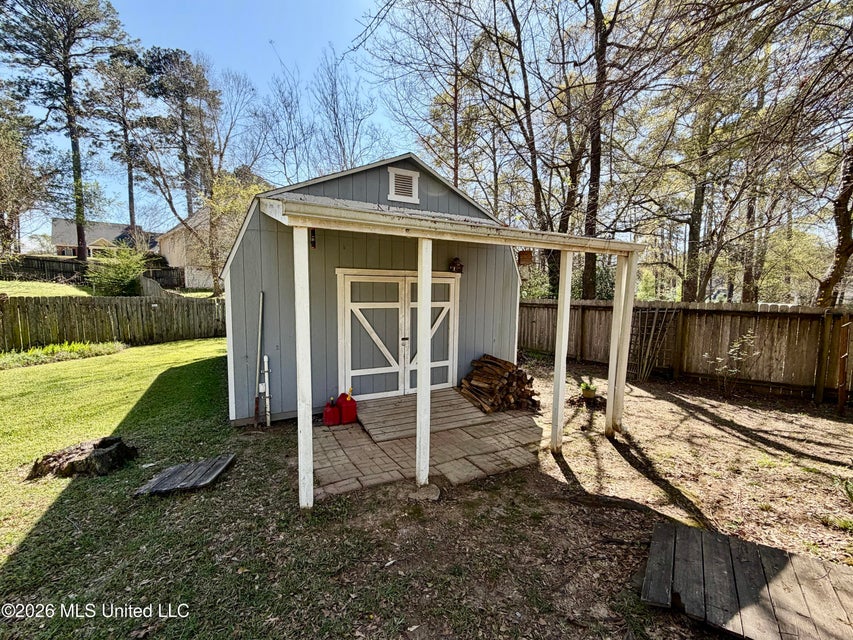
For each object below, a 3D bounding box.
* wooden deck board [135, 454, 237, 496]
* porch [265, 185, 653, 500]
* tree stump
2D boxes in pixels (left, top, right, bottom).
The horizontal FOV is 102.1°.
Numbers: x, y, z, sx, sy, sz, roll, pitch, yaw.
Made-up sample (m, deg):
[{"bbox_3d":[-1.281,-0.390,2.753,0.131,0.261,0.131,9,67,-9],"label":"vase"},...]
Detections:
[{"bbox_3d":[-2.225,1.461,3.264,0.540,0.055,0.660,0,6,-8],"label":"wooden deck board"},{"bbox_3d":[0.321,-0.074,4.501,4.280,3.140,2.440,-2,6,-28],"label":"porch"},{"bbox_3d":[-3.353,1.343,3.443,0.640,0.230,0.530,-2,6,-25],"label":"tree stump"}]

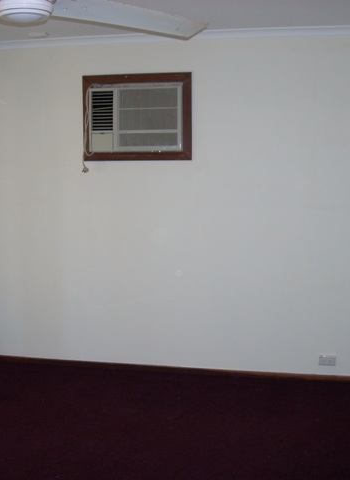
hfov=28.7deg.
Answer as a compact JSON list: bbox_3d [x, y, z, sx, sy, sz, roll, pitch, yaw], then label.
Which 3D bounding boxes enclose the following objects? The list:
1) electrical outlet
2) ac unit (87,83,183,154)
[{"bbox_3d":[1.076,0.853,4.822,0.116,0.075,0.014,1,7,12],"label":"electrical outlet"},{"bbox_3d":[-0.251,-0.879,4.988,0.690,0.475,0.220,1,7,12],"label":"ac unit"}]

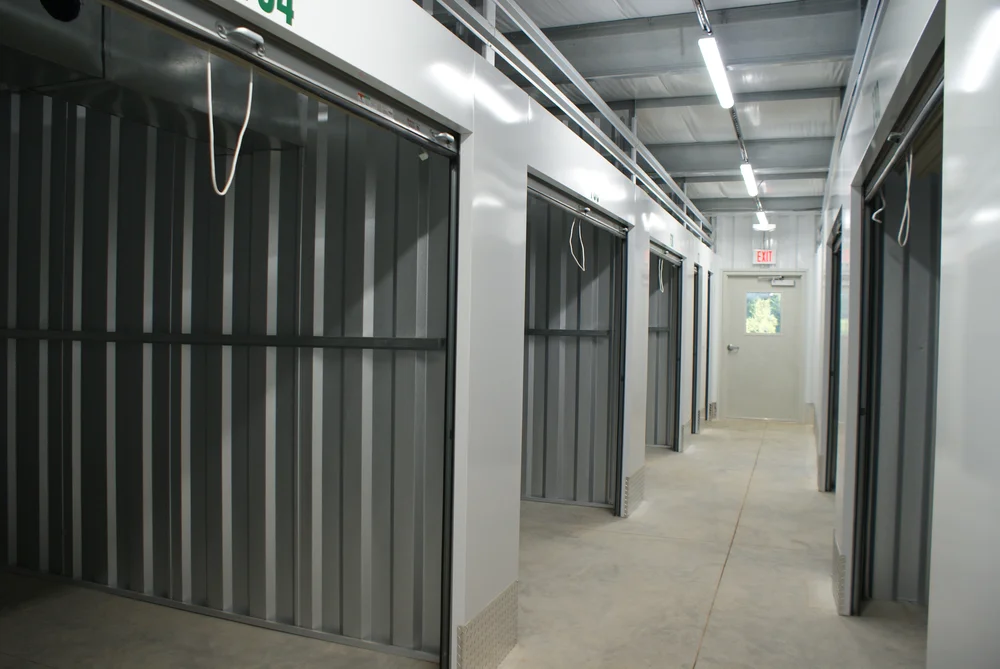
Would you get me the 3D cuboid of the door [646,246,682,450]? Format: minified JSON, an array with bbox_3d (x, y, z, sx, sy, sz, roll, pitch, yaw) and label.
[{"bbox_3d":[1.552,0.255,7.203,0.130,2.145,2.266,2,1,21],"label":"door"}]

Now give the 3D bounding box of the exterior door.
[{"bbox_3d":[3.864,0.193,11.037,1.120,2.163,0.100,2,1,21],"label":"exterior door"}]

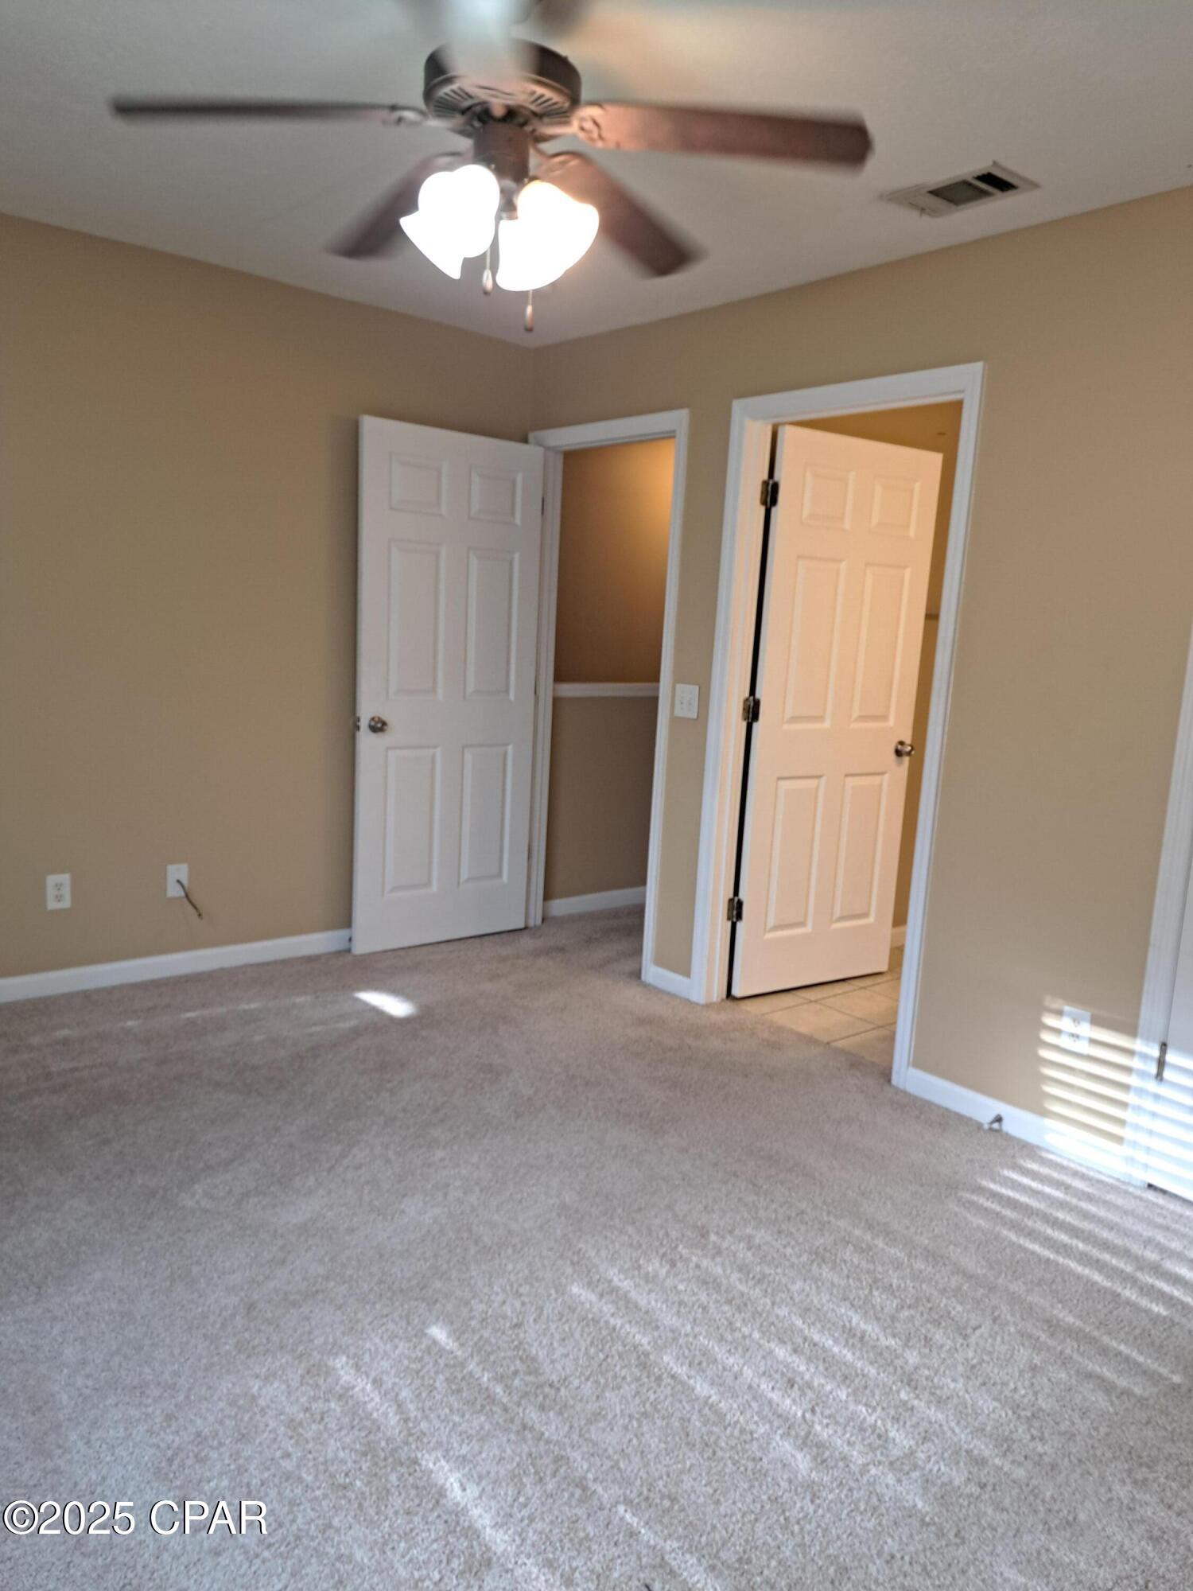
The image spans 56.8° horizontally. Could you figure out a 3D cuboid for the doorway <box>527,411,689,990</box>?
[{"bbox_3d":[0.014,-0.397,4.413,0.130,2.092,0.937,-5,12,-40],"label":"doorway"}]

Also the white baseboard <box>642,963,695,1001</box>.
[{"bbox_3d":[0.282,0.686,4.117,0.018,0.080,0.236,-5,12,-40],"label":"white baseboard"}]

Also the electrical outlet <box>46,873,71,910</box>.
[{"bbox_3d":[-1.796,0.324,3.686,0.072,0.115,0.010,-5,12,-40],"label":"electrical outlet"}]

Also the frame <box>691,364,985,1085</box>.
[{"bbox_3d":[0.747,-0.221,3.554,0.130,2.099,0.932,-5,12,-40],"label":"frame"}]

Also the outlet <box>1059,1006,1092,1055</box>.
[{"bbox_3d":[1.273,0.624,2.928,0.010,0.115,0.072,-5,12,-40],"label":"outlet"}]

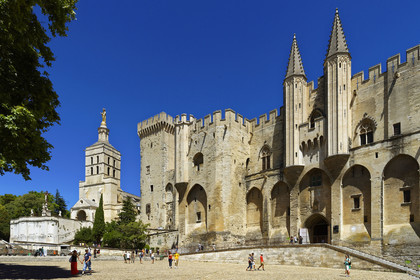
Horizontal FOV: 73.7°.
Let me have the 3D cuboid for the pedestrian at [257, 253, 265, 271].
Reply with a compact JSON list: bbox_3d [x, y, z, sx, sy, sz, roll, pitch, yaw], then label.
[{"bbox_3d":[5.076,12.065,27.600,0.650,1.730,0.500,0,-6,-3],"label":"pedestrian"}]

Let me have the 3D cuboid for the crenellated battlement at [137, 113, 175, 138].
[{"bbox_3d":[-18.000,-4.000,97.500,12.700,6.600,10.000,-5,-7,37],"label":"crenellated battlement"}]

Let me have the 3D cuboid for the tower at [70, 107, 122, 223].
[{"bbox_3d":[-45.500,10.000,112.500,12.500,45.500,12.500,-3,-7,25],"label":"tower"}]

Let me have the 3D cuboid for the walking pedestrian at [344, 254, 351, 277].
[{"bbox_3d":[11.319,10.366,23.000,0.500,1.700,0.550,9,-15,-35],"label":"walking pedestrian"}]

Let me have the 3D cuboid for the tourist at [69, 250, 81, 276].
[{"bbox_3d":[-8.904,8.063,18.400,0.650,1.670,0.500,-3,-7,27],"label":"tourist"}]

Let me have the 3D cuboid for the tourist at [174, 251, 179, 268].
[{"bbox_3d":[-3.300,11.990,28.000,0.550,1.700,0.400,1,-12,-6],"label":"tourist"}]

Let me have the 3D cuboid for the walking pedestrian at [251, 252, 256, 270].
[{"bbox_3d":[4.390,12.200,28.000,0.600,1.750,0.500,0,-6,-3],"label":"walking pedestrian"}]

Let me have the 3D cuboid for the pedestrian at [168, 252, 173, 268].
[{"bbox_3d":[-3.920,12.020,28.000,0.500,1.660,0.400,1,-12,-6],"label":"pedestrian"}]

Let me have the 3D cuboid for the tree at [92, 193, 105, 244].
[{"bbox_3d":[-27.875,19.875,70.000,3.000,12.300,3.000,0,-12,0],"label":"tree"}]

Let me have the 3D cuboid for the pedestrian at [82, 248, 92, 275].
[{"bbox_3d":[-8.006,7.967,18.300,0.600,1.750,0.550,-5,-8,38],"label":"pedestrian"}]

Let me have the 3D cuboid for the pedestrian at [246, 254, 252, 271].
[{"bbox_3d":[3.970,12.250,28.000,0.650,1.660,0.500,0,-12,0],"label":"pedestrian"}]

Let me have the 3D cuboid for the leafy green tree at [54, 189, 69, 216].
[{"bbox_3d":[-50.384,21.545,95.000,4.800,10.500,4.800,0,-12,0],"label":"leafy green tree"}]

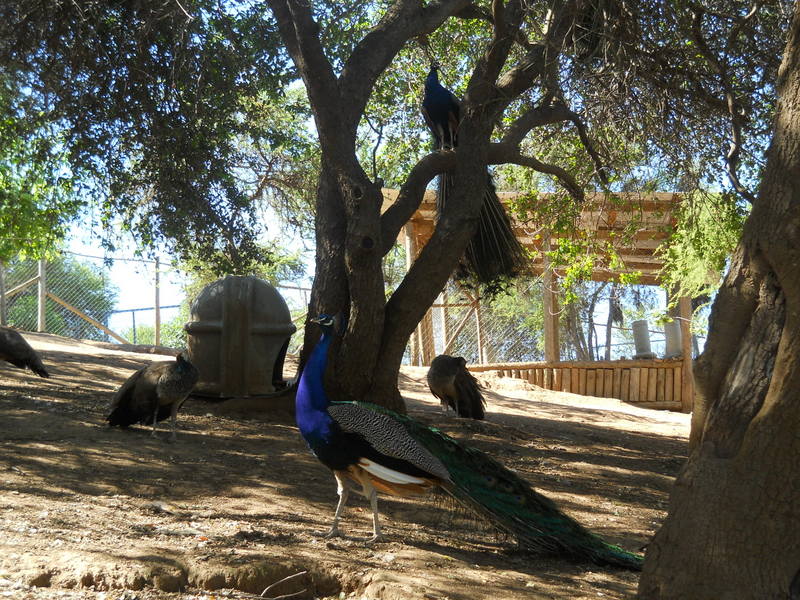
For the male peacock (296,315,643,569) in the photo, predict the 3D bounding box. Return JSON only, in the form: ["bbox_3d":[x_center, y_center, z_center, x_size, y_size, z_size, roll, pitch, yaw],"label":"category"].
[{"bbox_3d":[0.340,0.550,5.400,1.500,1.000,0.350,0,1,-5],"label":"male peacock"}]

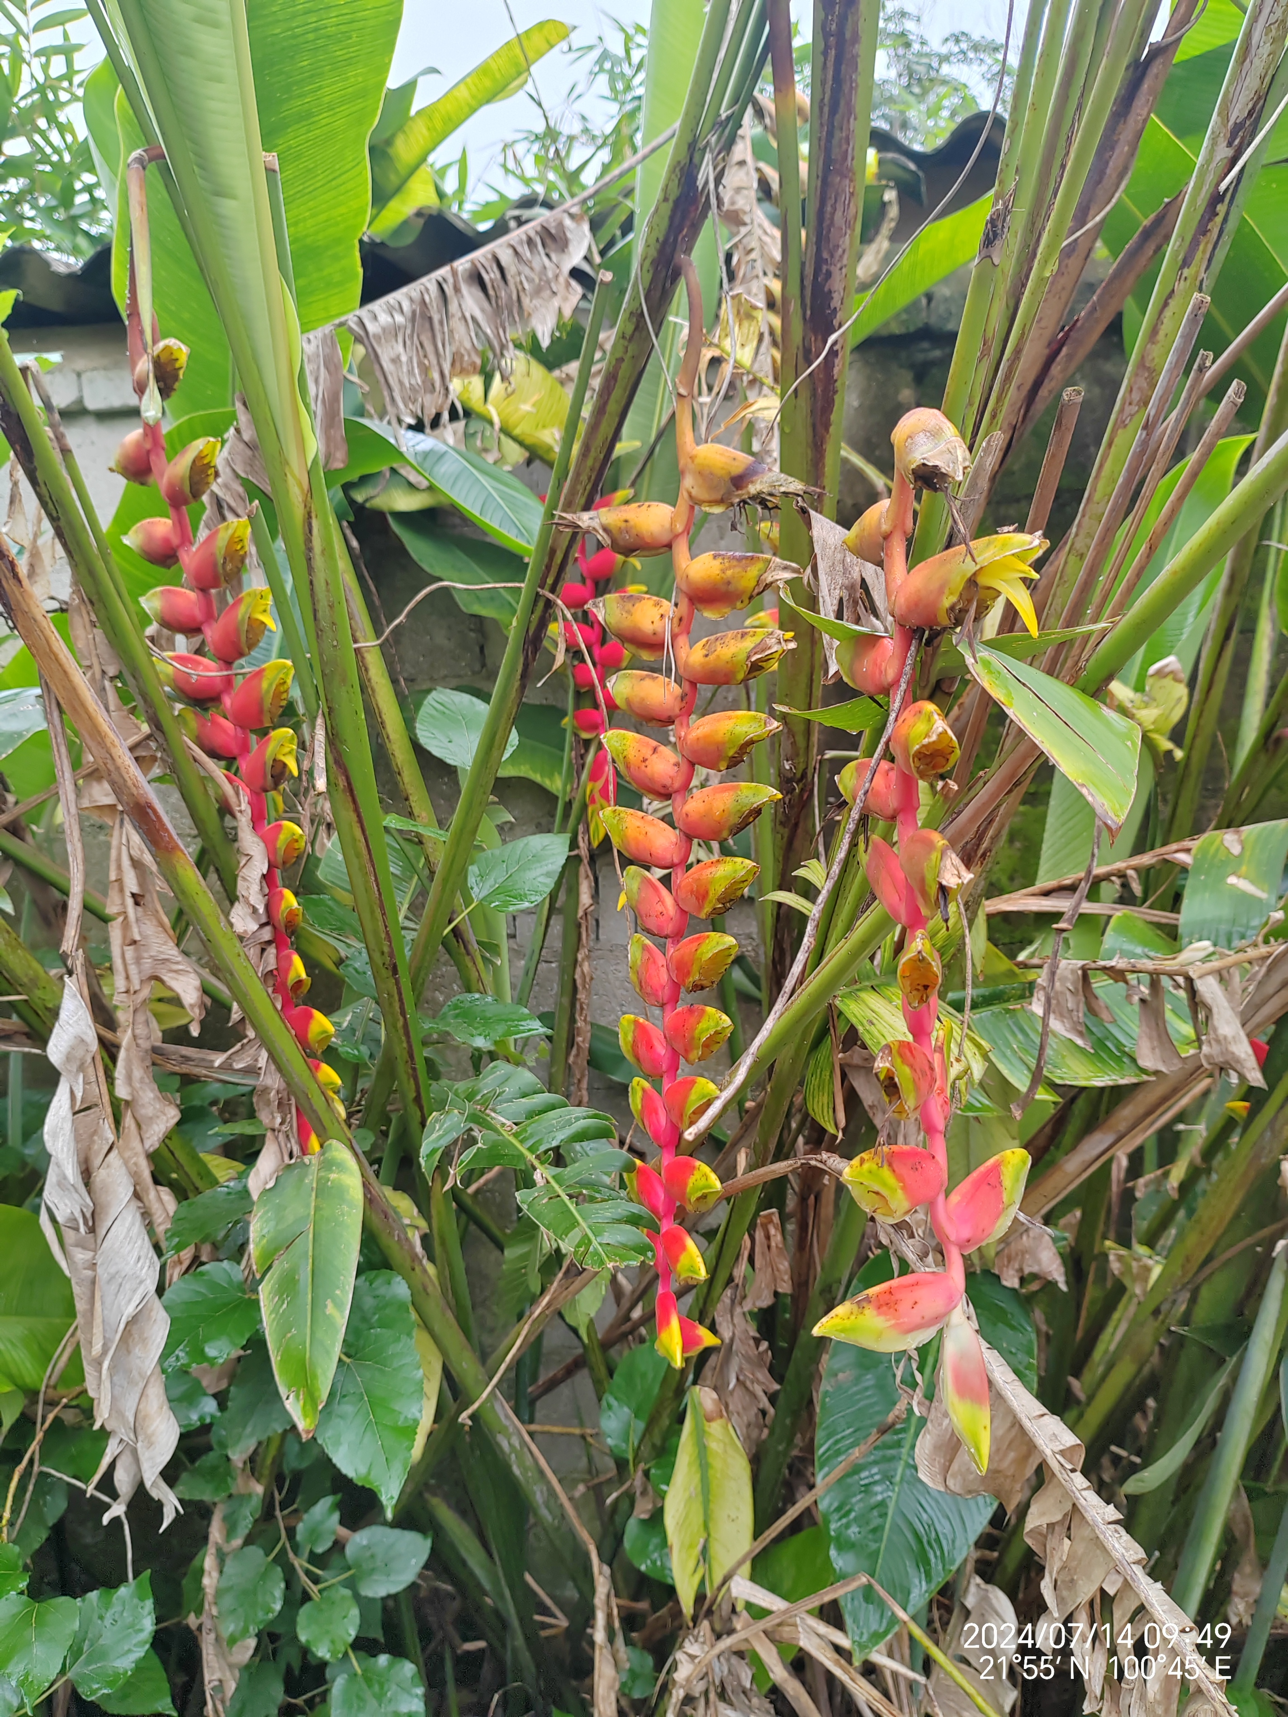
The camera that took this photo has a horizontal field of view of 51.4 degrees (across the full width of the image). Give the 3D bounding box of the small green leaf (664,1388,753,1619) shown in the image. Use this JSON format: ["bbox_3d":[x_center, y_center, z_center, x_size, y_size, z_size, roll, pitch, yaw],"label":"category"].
[{"bbox_3d":[0.057,0.578,1.200,0.079,0.208,0.040,1,7,0],"label":"small green leaf"}]

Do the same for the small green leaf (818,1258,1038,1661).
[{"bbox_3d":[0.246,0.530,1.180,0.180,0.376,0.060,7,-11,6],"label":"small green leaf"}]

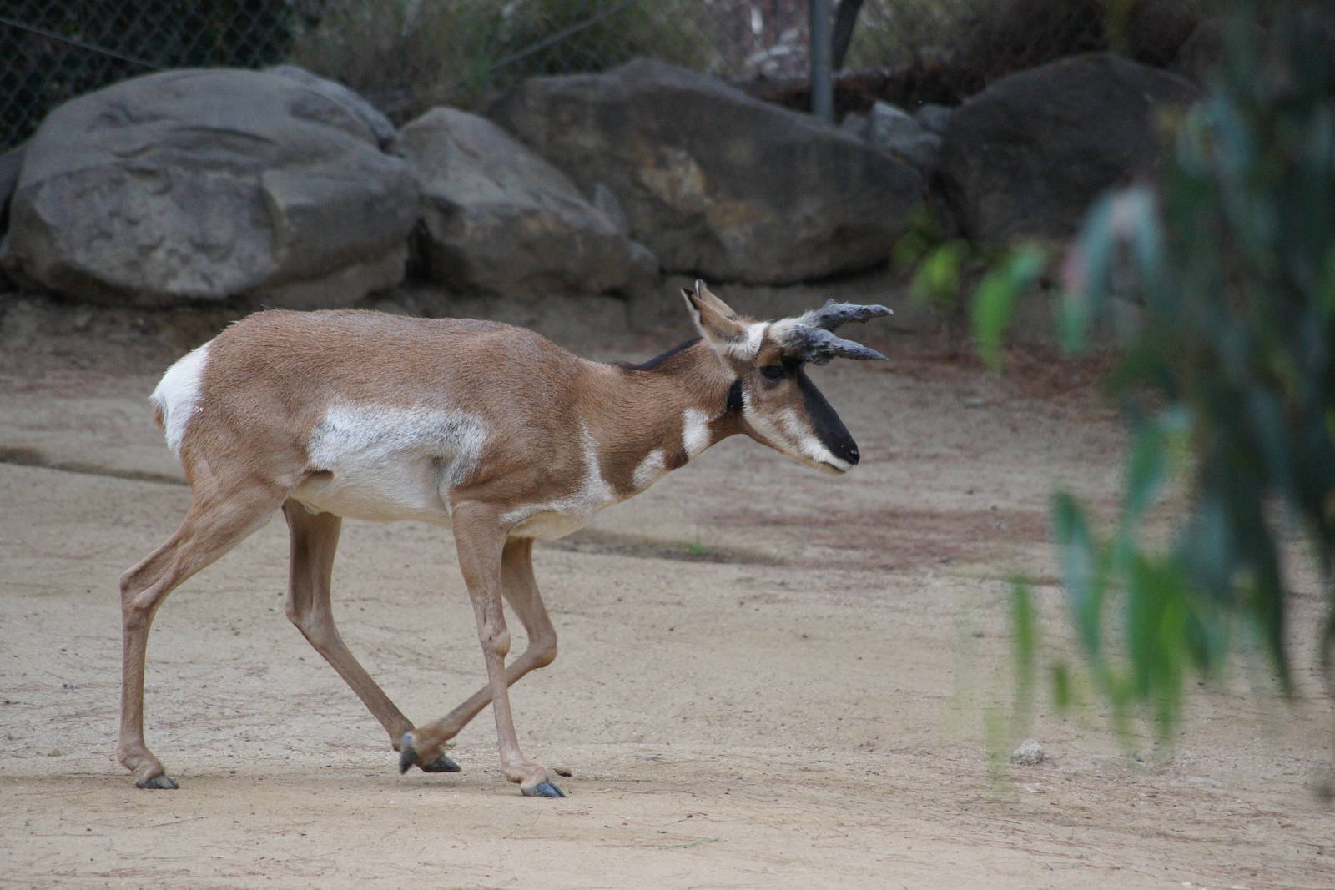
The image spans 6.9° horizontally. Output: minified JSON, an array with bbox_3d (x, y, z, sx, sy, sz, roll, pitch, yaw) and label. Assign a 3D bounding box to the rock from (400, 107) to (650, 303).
[{"bbox_3d":[-0.337,-0.572,26.150,0.610,0.420,0.500,-2,11,-8],"label":"rock"}]

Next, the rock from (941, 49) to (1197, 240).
[{"bbox_3d":[0.965,-0.699,26.700,0.640,0.420,0.520,-2,11,-8],"label":"rock"}]

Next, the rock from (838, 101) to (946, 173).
[{"bbox_3d":[0.542,-0.733,26.850,0.250,0.180,0.220,-2,11,-8],"label":"rock"}]

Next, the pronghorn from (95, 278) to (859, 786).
[{"bbox_3d":[-0.310,0.171,21.100,1.440,0.965,0.380,0,11,4],"label":"pronghorn"}]

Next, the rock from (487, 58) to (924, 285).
[{"bbox_3d":[0.090,-0.644,26.400,1.000,0.480,0.620,-2,11,-8],"label":"rock"}]

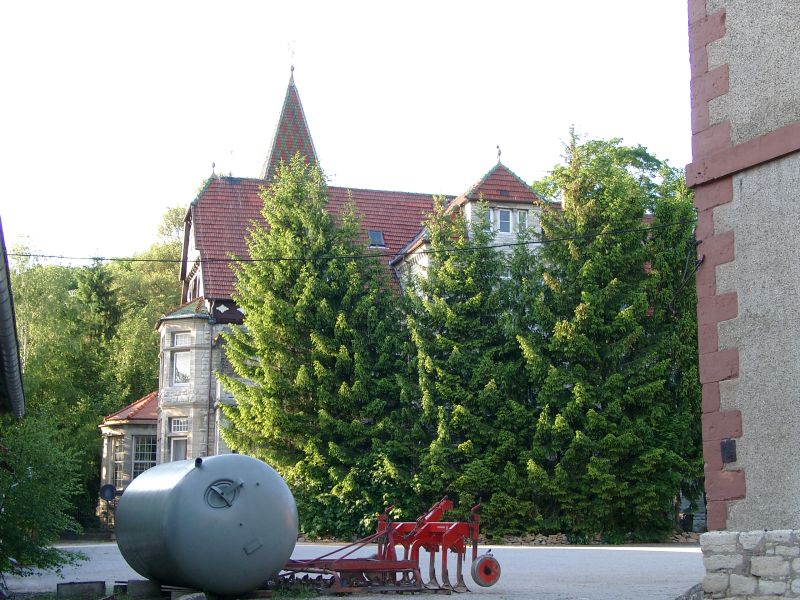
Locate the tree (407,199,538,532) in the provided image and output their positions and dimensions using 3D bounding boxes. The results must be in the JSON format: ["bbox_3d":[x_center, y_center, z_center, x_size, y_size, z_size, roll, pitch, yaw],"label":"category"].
[{"bbox_3d":[3.027,2.675,57.917,5.400,14.230,5.200,0,-10,0],"label":"tree"}]

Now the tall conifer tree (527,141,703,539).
[{"bbox_3d":[8.747,1.303,57.654,7.170,17.160,6.500,0,-10,0],"label":"tall conifer tree"}]

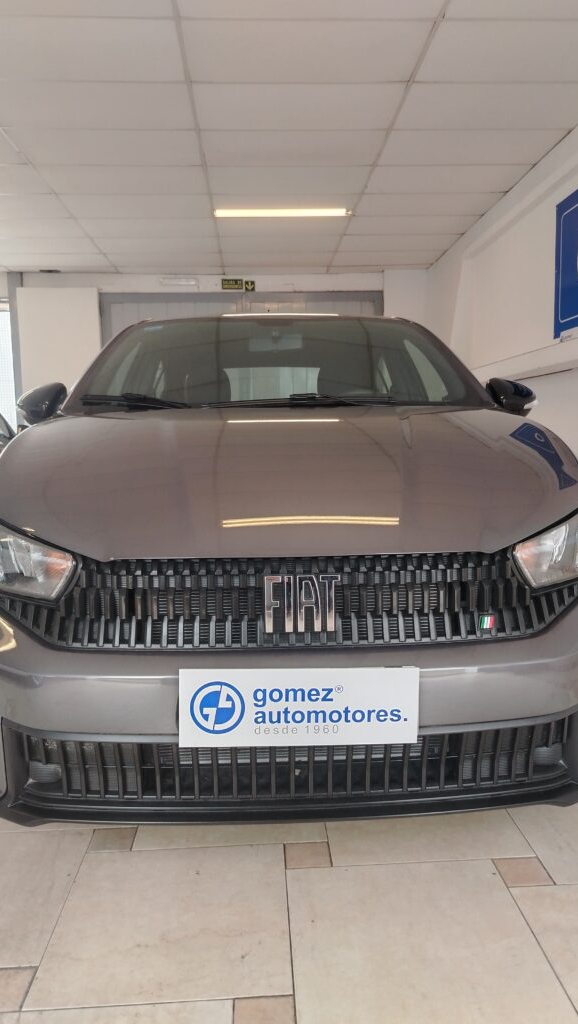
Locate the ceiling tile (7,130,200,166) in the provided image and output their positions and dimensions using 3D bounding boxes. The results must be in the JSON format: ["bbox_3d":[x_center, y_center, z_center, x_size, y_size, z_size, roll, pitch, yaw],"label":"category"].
[{"bbox_3d":[-1.209,-2.453,4.775,1.219,0.025,0.599,-1,6,-3],"label":"ceiling tile"}]

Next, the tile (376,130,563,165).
[{"bbox_3d":[1.215,-2.476,4.815,1.170,0.020,0.591,-1,6,-3],"label":"tile"}]

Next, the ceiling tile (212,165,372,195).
[{"bbox_3d":[-0.006,-2.510,5.355,1.200,0.020,0.591,-1,6,-3],"label":"ceiling tile"}]

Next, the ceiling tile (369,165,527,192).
[{"bbox_3d":[1.198,-2.567,5.467,1.210,0.020,0.605,-1,6,-3],"label":"ceiling tile"}]

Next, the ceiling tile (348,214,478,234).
[{"bbox_3d":[1.140,-2.696,6.673,1.210,0.020,0.605,-1,6,-3],"label":"ceiling tile"}]

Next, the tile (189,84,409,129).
[{"bbox_3d":[0.049,-2.386,4.171,1.200,0.020,0.591,-1,6,-3],"label":"tile"}]

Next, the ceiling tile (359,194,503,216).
[{"bbox_3d":[1.169,-2.631,6.070,1.210,0.020,0.605,-1,6,-3],"label":"ceiling tile"}]

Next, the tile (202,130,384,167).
[{"bbox_3d":[0.021,-2.448,4.763,1.200,0.020,0.591,-1,6,-3],"label":"tile"}]

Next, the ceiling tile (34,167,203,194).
[{"bbox_3d":[-1.214,-2.482,5.301,1.200,0.020,0.591,-1,6,-3],"label":"ceiling tile"}]

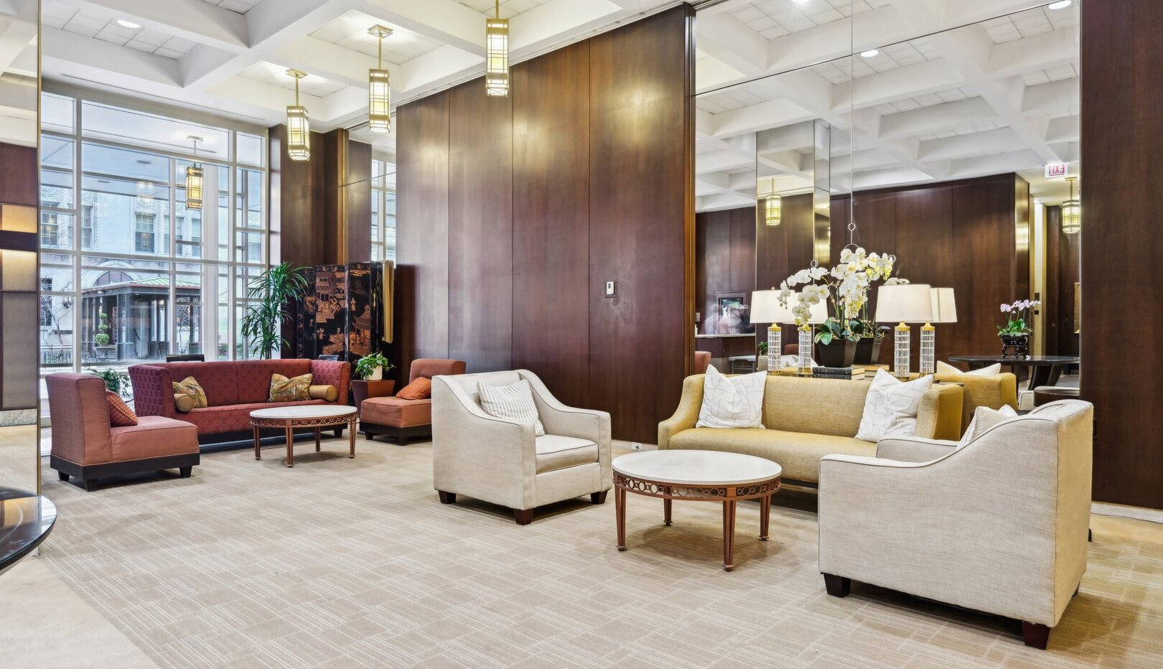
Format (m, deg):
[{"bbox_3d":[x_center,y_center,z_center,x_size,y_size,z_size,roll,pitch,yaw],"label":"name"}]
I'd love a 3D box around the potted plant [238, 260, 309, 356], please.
[{"bbox_3d":[-4.035,0.093,8.900,0.880,2.100,0.900,0,0,40],"label":"potted plant"}]

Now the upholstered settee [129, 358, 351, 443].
[{"bbox_3d":[-3.510,0.721,7.126,0.830,0.845,1.910,0,0,40],"label":"upholstered settee"}]

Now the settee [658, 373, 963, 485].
[{"bbox_3d":[1.506,0.765,4.574,1.739,0.860,0.896,0,0,40],"label":"settee"}]

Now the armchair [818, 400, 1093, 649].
[{"bbox_3d":[1.736,0.750,3.137,0.926,0.890,0.860,0,0,43],"label":"armchair"}]

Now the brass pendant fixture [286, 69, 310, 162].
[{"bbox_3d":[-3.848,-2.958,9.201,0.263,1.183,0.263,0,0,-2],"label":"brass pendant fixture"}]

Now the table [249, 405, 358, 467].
[{"bbox_3d":[-2.545,0.922,6.250,0.850,0.442,0.940,0,0,40],"label":"table"}]

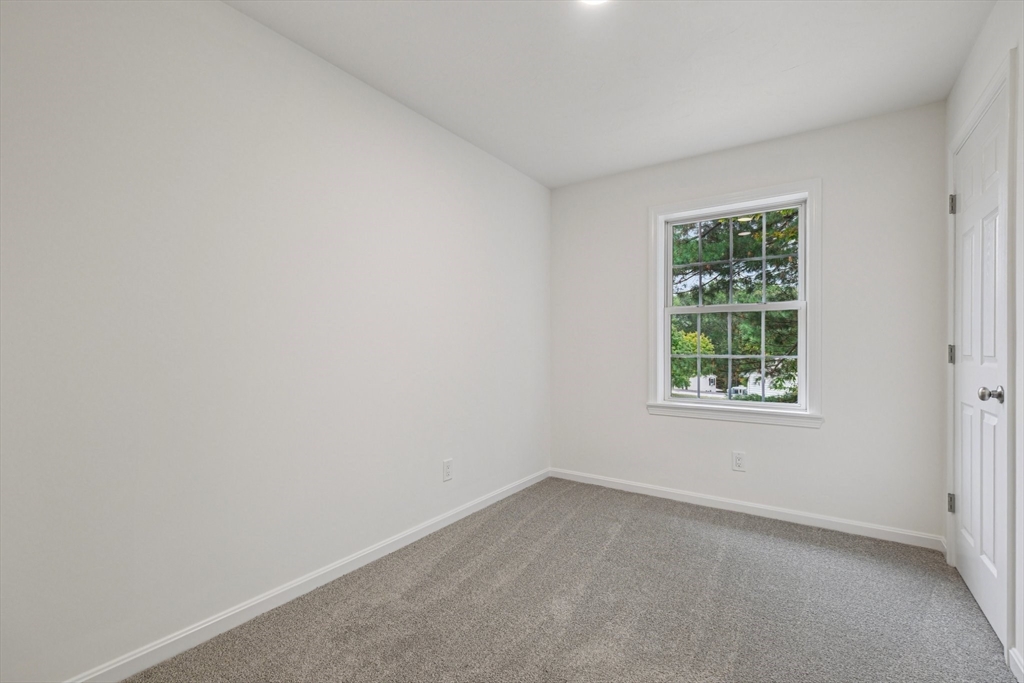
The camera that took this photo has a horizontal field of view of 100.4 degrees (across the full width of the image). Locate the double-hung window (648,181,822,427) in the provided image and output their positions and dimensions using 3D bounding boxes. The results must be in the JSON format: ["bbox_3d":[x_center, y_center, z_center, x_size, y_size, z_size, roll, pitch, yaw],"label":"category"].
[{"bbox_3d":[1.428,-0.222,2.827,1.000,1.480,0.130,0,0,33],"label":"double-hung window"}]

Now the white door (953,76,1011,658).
[{"bbox_3d":[1.989,0.091,1.806,0.050,2.030,0.700,0,0,36],"label":"white door"}]

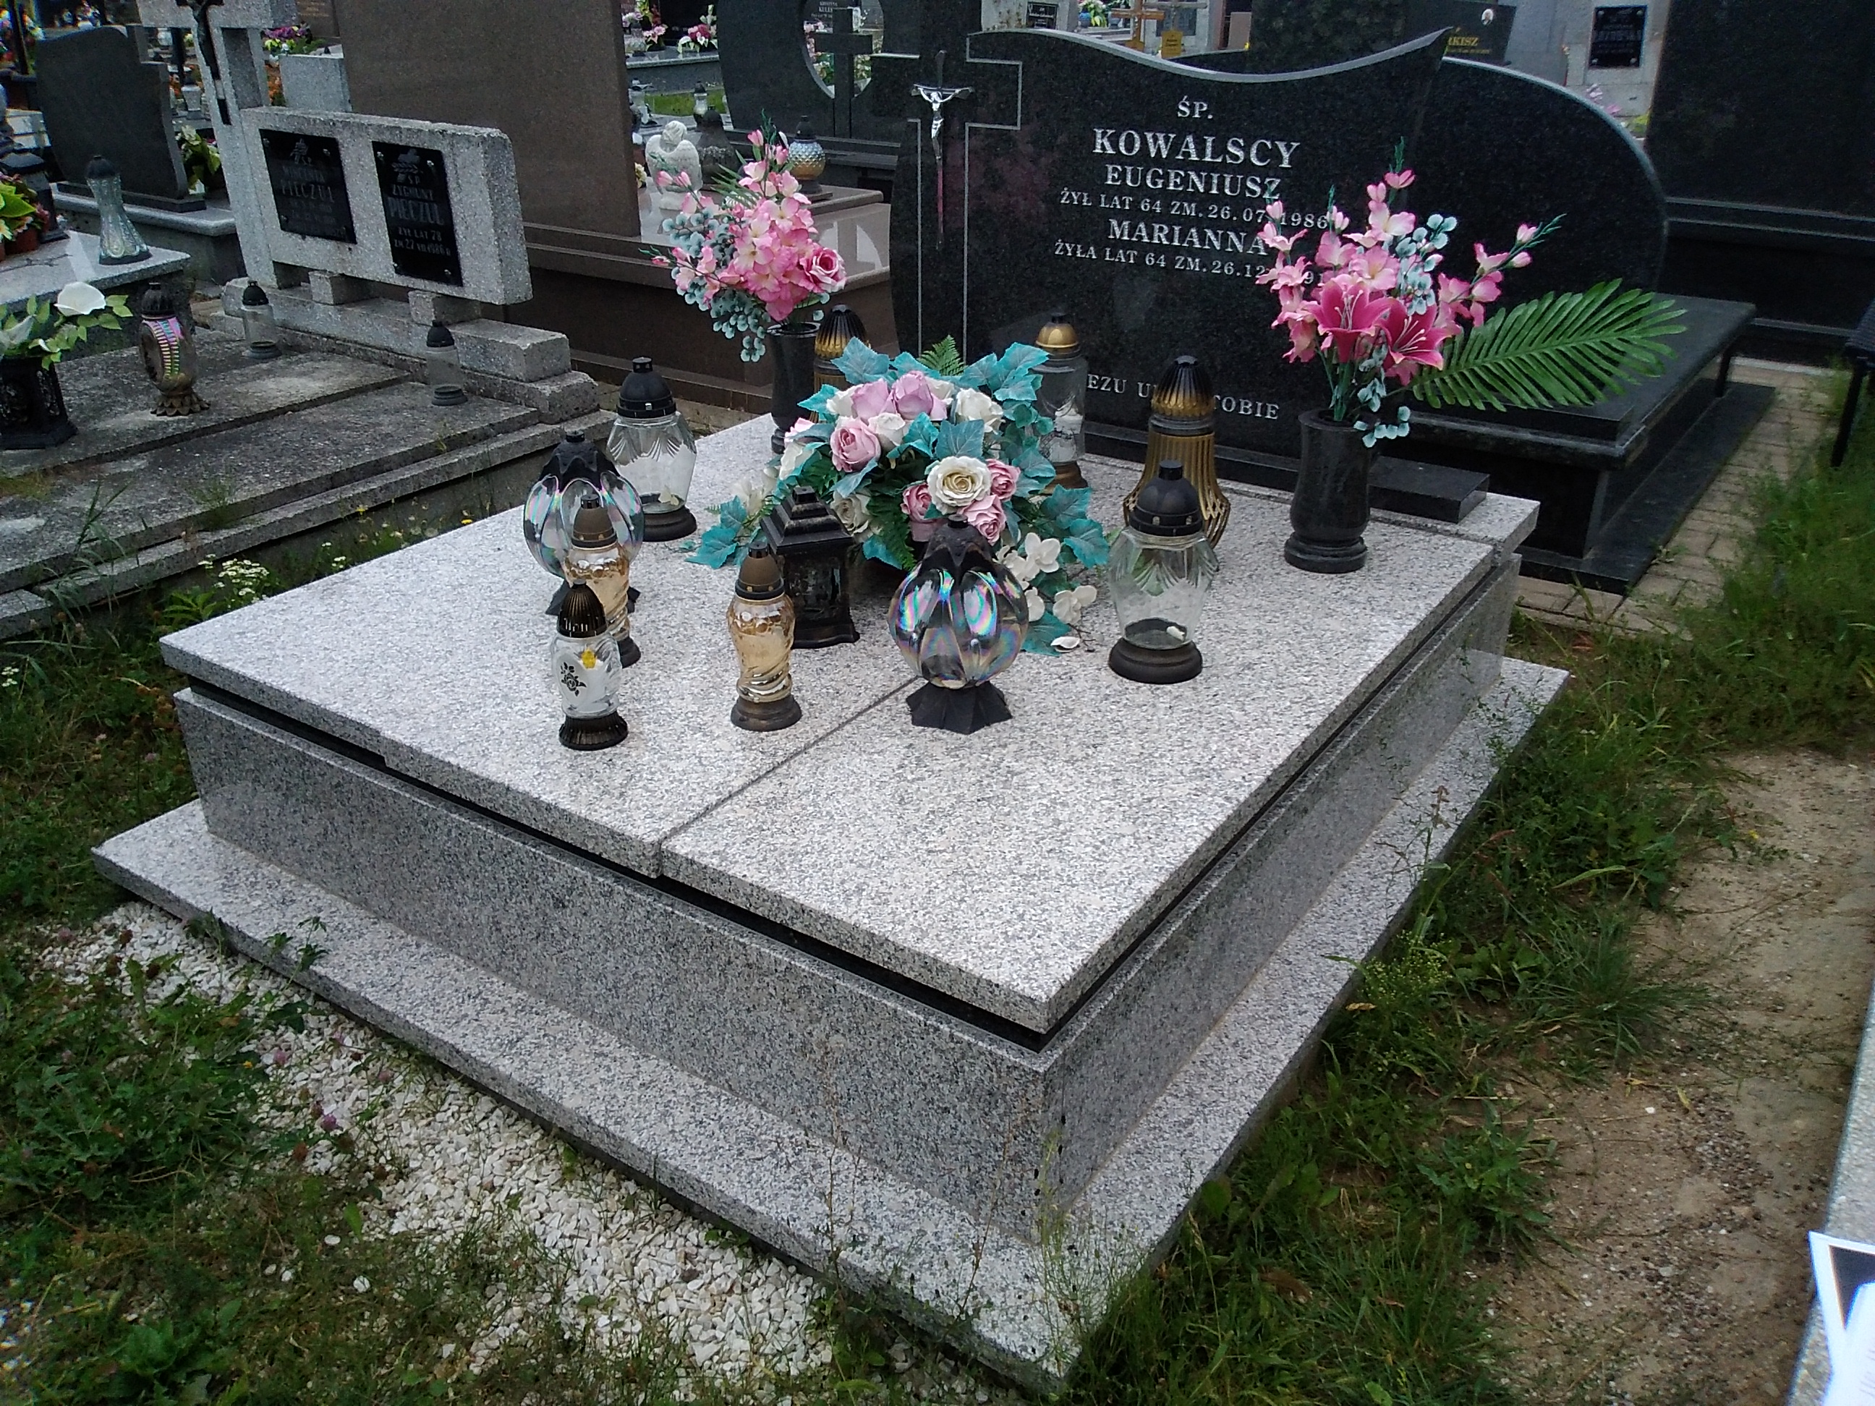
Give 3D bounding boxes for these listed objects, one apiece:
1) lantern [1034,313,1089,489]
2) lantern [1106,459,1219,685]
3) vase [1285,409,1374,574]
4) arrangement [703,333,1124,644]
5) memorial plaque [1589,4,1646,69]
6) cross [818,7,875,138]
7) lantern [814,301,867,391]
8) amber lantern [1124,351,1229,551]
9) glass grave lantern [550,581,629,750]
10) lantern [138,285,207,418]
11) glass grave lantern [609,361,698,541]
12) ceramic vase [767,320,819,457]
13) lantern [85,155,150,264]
[{"bbox_3d":[0.251,-0.601,3.114,0.122,0.350,0.122,0,27,0],"label":"lantern"},{"bbox_3d":[0.344,-0.206,2.366,0.166,0.326,0.166,0,27,0],"label":"lantern"},{"bbox_3d":[0.708,-0.378,2.783,0.148,0.260,0.148,17,31,30],"label":"vase"},{"bbox_3d":[-0.001,-0.437,2.978,0.760,0.410,0.620,17,32,30],"label":"arrangement"},{"bbox_3d":[4.262,-4.164,9.836,0.315,0.360,0.020,1,16,2],"label":"memorial plaque"},{"bbox_3d":[-0.418,-2.821,7.040,0.328,0.550,0.070,17,31,30],"label":"cross"},{"bbox_3d":[-0.184,-0.603,3.095,0.153,0.365,0.153,17,31,30],"label":"lantern"},{"bbox_3d":[0.489,-0.483,3.091,0.213,0.395,0.213,0,27,0],"label":"amber lantern"},{"bbox_3d":[-0.488,-0.058,2.172,0.101,0.227,0.101,0,27,0],"label":"glass grave lantern"},{"bbox_3d":[-2.114,-0.976,4.306,0.169,0.337,0.169,17,32,30],"label":"lantern"},{"bbox_3d":[-0.581,-0.530,3.212,0.183,0.355,0.183,0,27,0],"label":"glass grave lantern"},{"bbox_3d":[-0.333,-0.746,3.697,0.124,0.303,0.124,0,27,0],"label":"ceramic vase"},{"bbox_3d":[-2.651,-1.589,5.048,0.174,0.322,0.174,17,31,30],"label":"lantern"}]

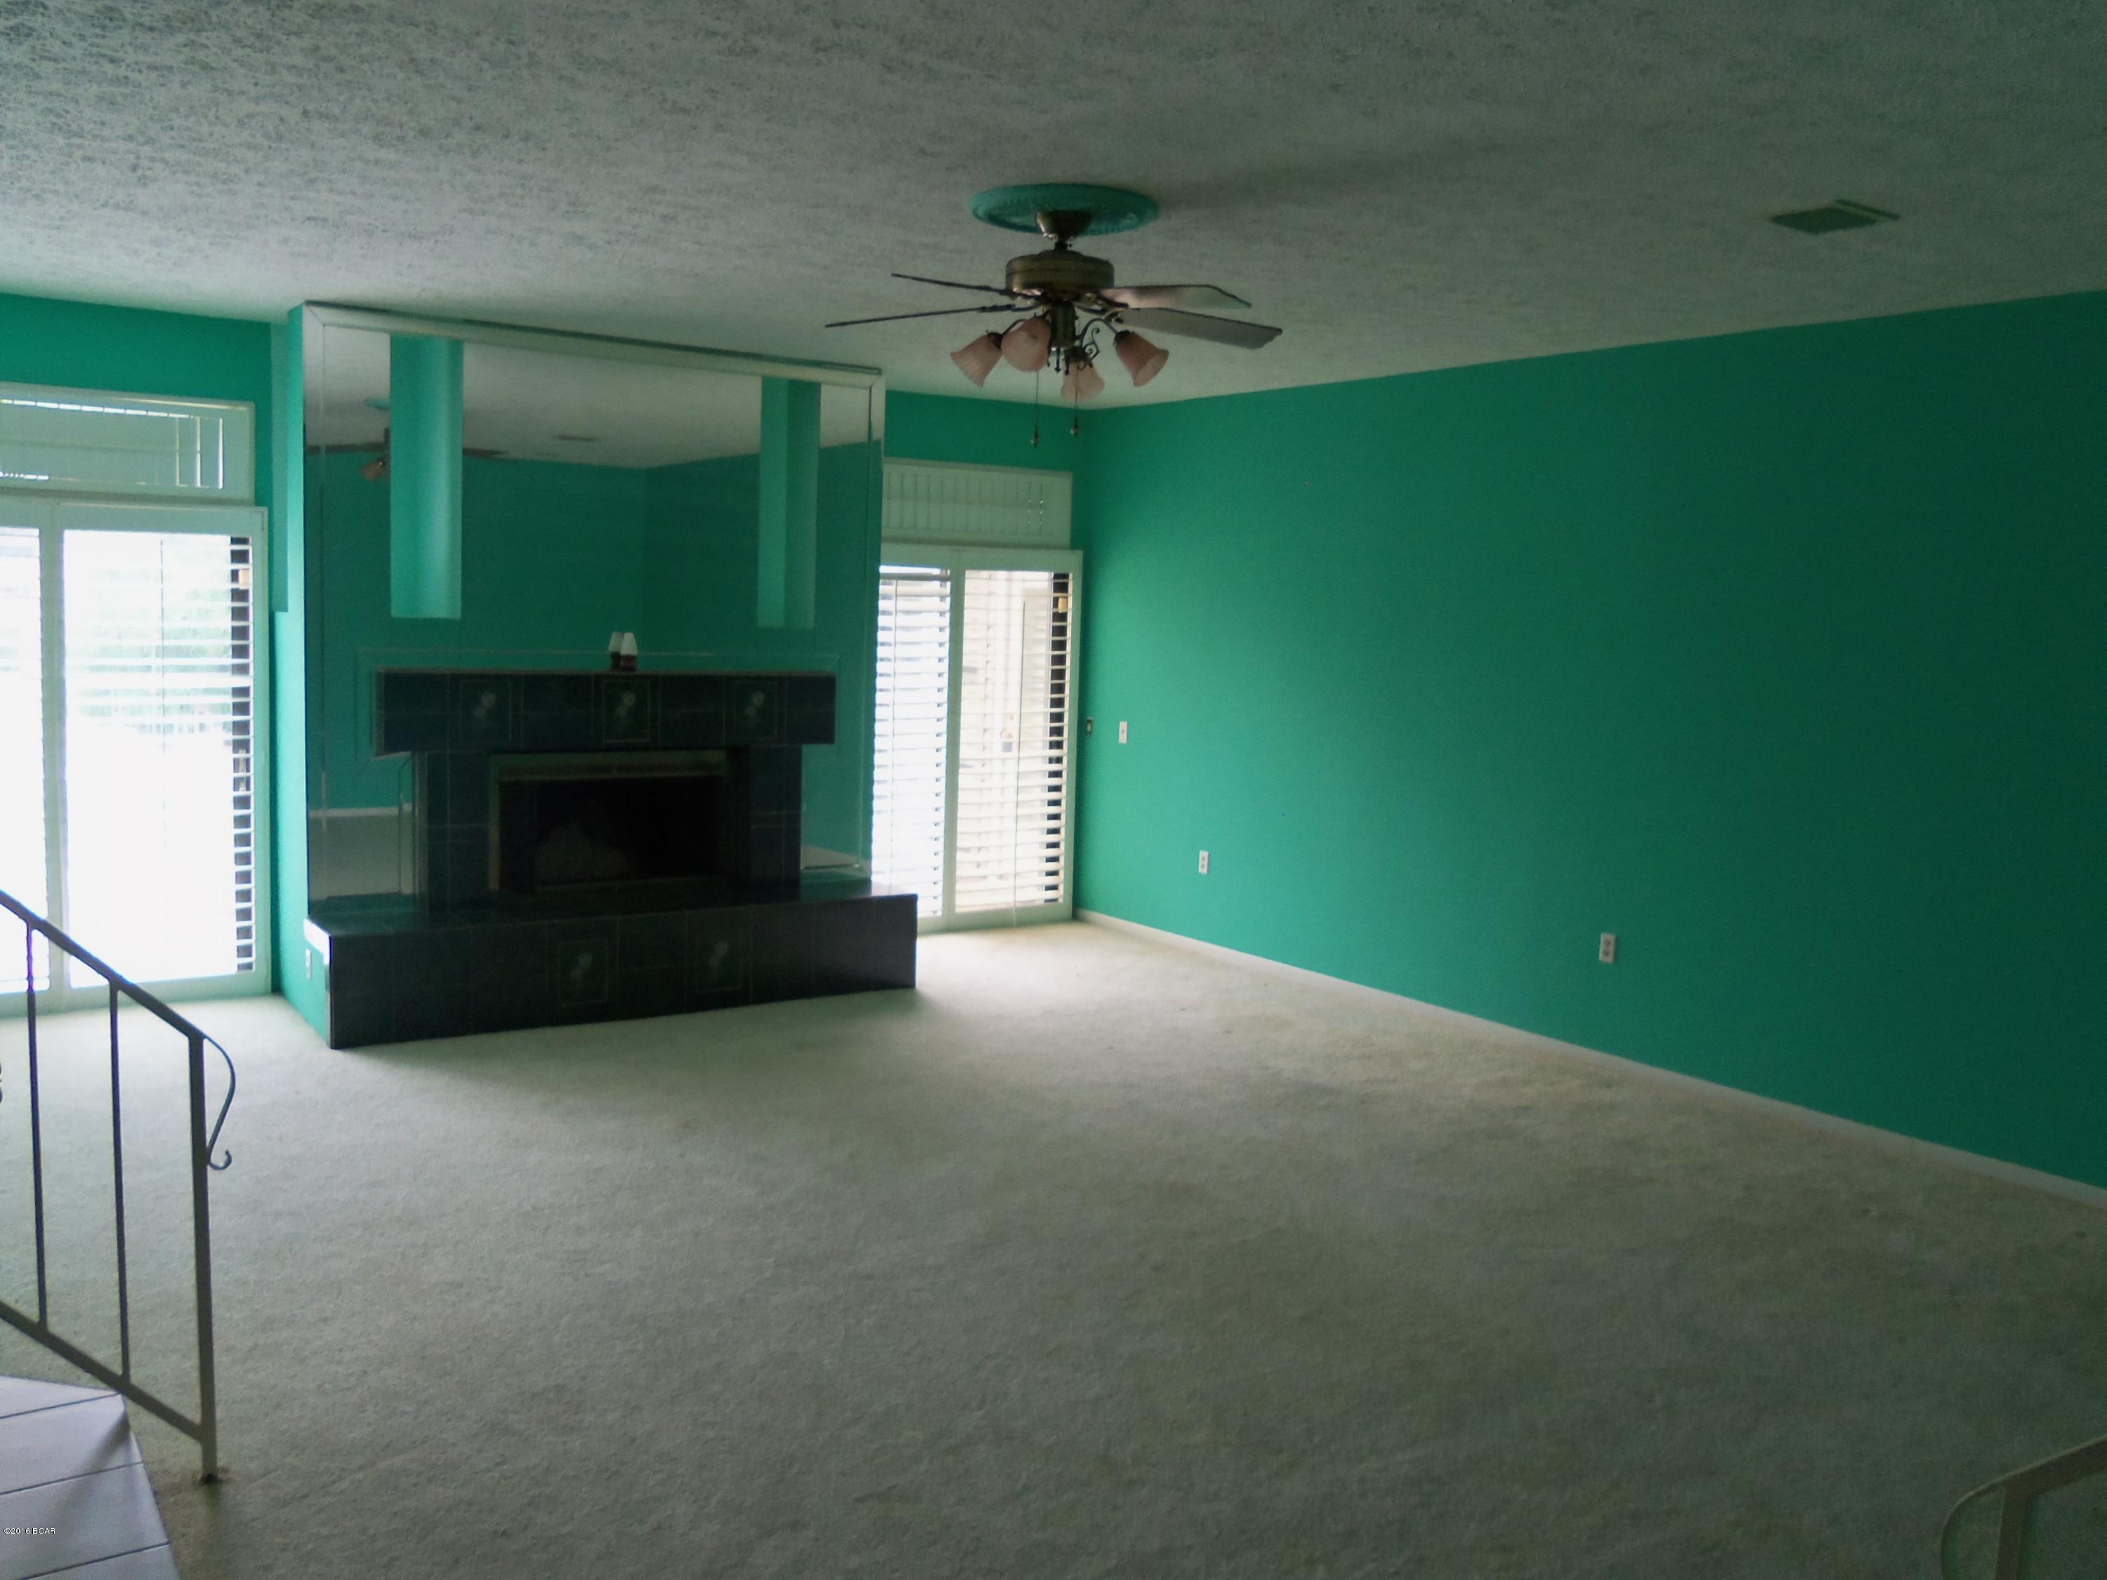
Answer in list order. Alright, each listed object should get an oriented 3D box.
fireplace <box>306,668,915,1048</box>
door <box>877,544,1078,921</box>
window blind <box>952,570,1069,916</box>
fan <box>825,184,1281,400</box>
[{"bbox_3d":[-1.767,0.214,7.165,2.480,1.390,0.500,-2,7,-34],"label":"fireplace"},{"bbox_3d":[-0.514,-0.255,8.971,1.530,2.020,0.110,-2,7,-34],"label":"door"},{"bbox_3d":[-0.219,-0.255,9.159,0.710,1.830,0.060,-2,7,-34],"label":"window blind"},{"bbox_3d":[0.011,-1.283,4.486,1.280,0.470,1.280,-2,7,-34],"label":"fan"}]

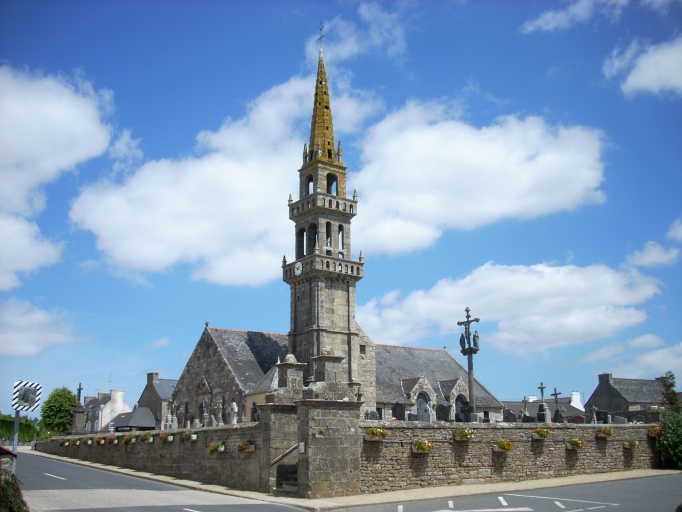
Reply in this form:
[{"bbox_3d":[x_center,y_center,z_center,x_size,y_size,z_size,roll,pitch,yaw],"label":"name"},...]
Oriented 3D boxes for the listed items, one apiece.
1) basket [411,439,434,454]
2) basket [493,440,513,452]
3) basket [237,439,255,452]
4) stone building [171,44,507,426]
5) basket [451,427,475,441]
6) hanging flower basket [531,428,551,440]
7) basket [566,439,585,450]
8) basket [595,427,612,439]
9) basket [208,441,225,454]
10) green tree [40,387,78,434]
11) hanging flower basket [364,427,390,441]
[{"bbox_3d":[2.635,6.160,23.578,0.660,0.474,0.420,10,-17,-34],"label":"basket"},{"bbox_3d":[5.693,6.715,25.704,0.660,0.427,0.420,10,-17,-34],"label":"basket"},{"bbox_3d":[-3.208,6.366,24.498,0.420,0.450,0.660,10,-17,-34],"label":"basket"},{"bbox_3d":[1.876,0.961,67.233,27.352,31.904,19.136,10,-17,-34],"label":"stone building"},{"bbox_3d":[4.117,6.015,24.711,0.660,0.452,0.420,10,-17,-34],"label":"basket"},{"bbox_3d":[7.382,6.605,26.982,0.660,0.438,0.420,10,-17,-34],"label":"hanging flower basket"},{"bbox_3d":[9.015,7.246,28.032,0.660,0.446,0.420,10,-17,-34],"label":"basket"},{"bbox_3d":[10.504,7.063,29.180,0.660,0.455,0.420,10,-17,-34],"label":"basket"},{"bbox_3d":[-4.470,6.875,26.180,0.420,0.466,0.660,10,-17,-34],"label":"basket"},{"bbox_3d":[-27.132,15.111,70.409,3.644,4.828,3.644,5,-15,-20],"label":"green tree"},{"bbox_3d":[1.133,5.508,22.627,0.660,0.433,0.420,10,-17,-34],"label":"hanging flower basket"}]

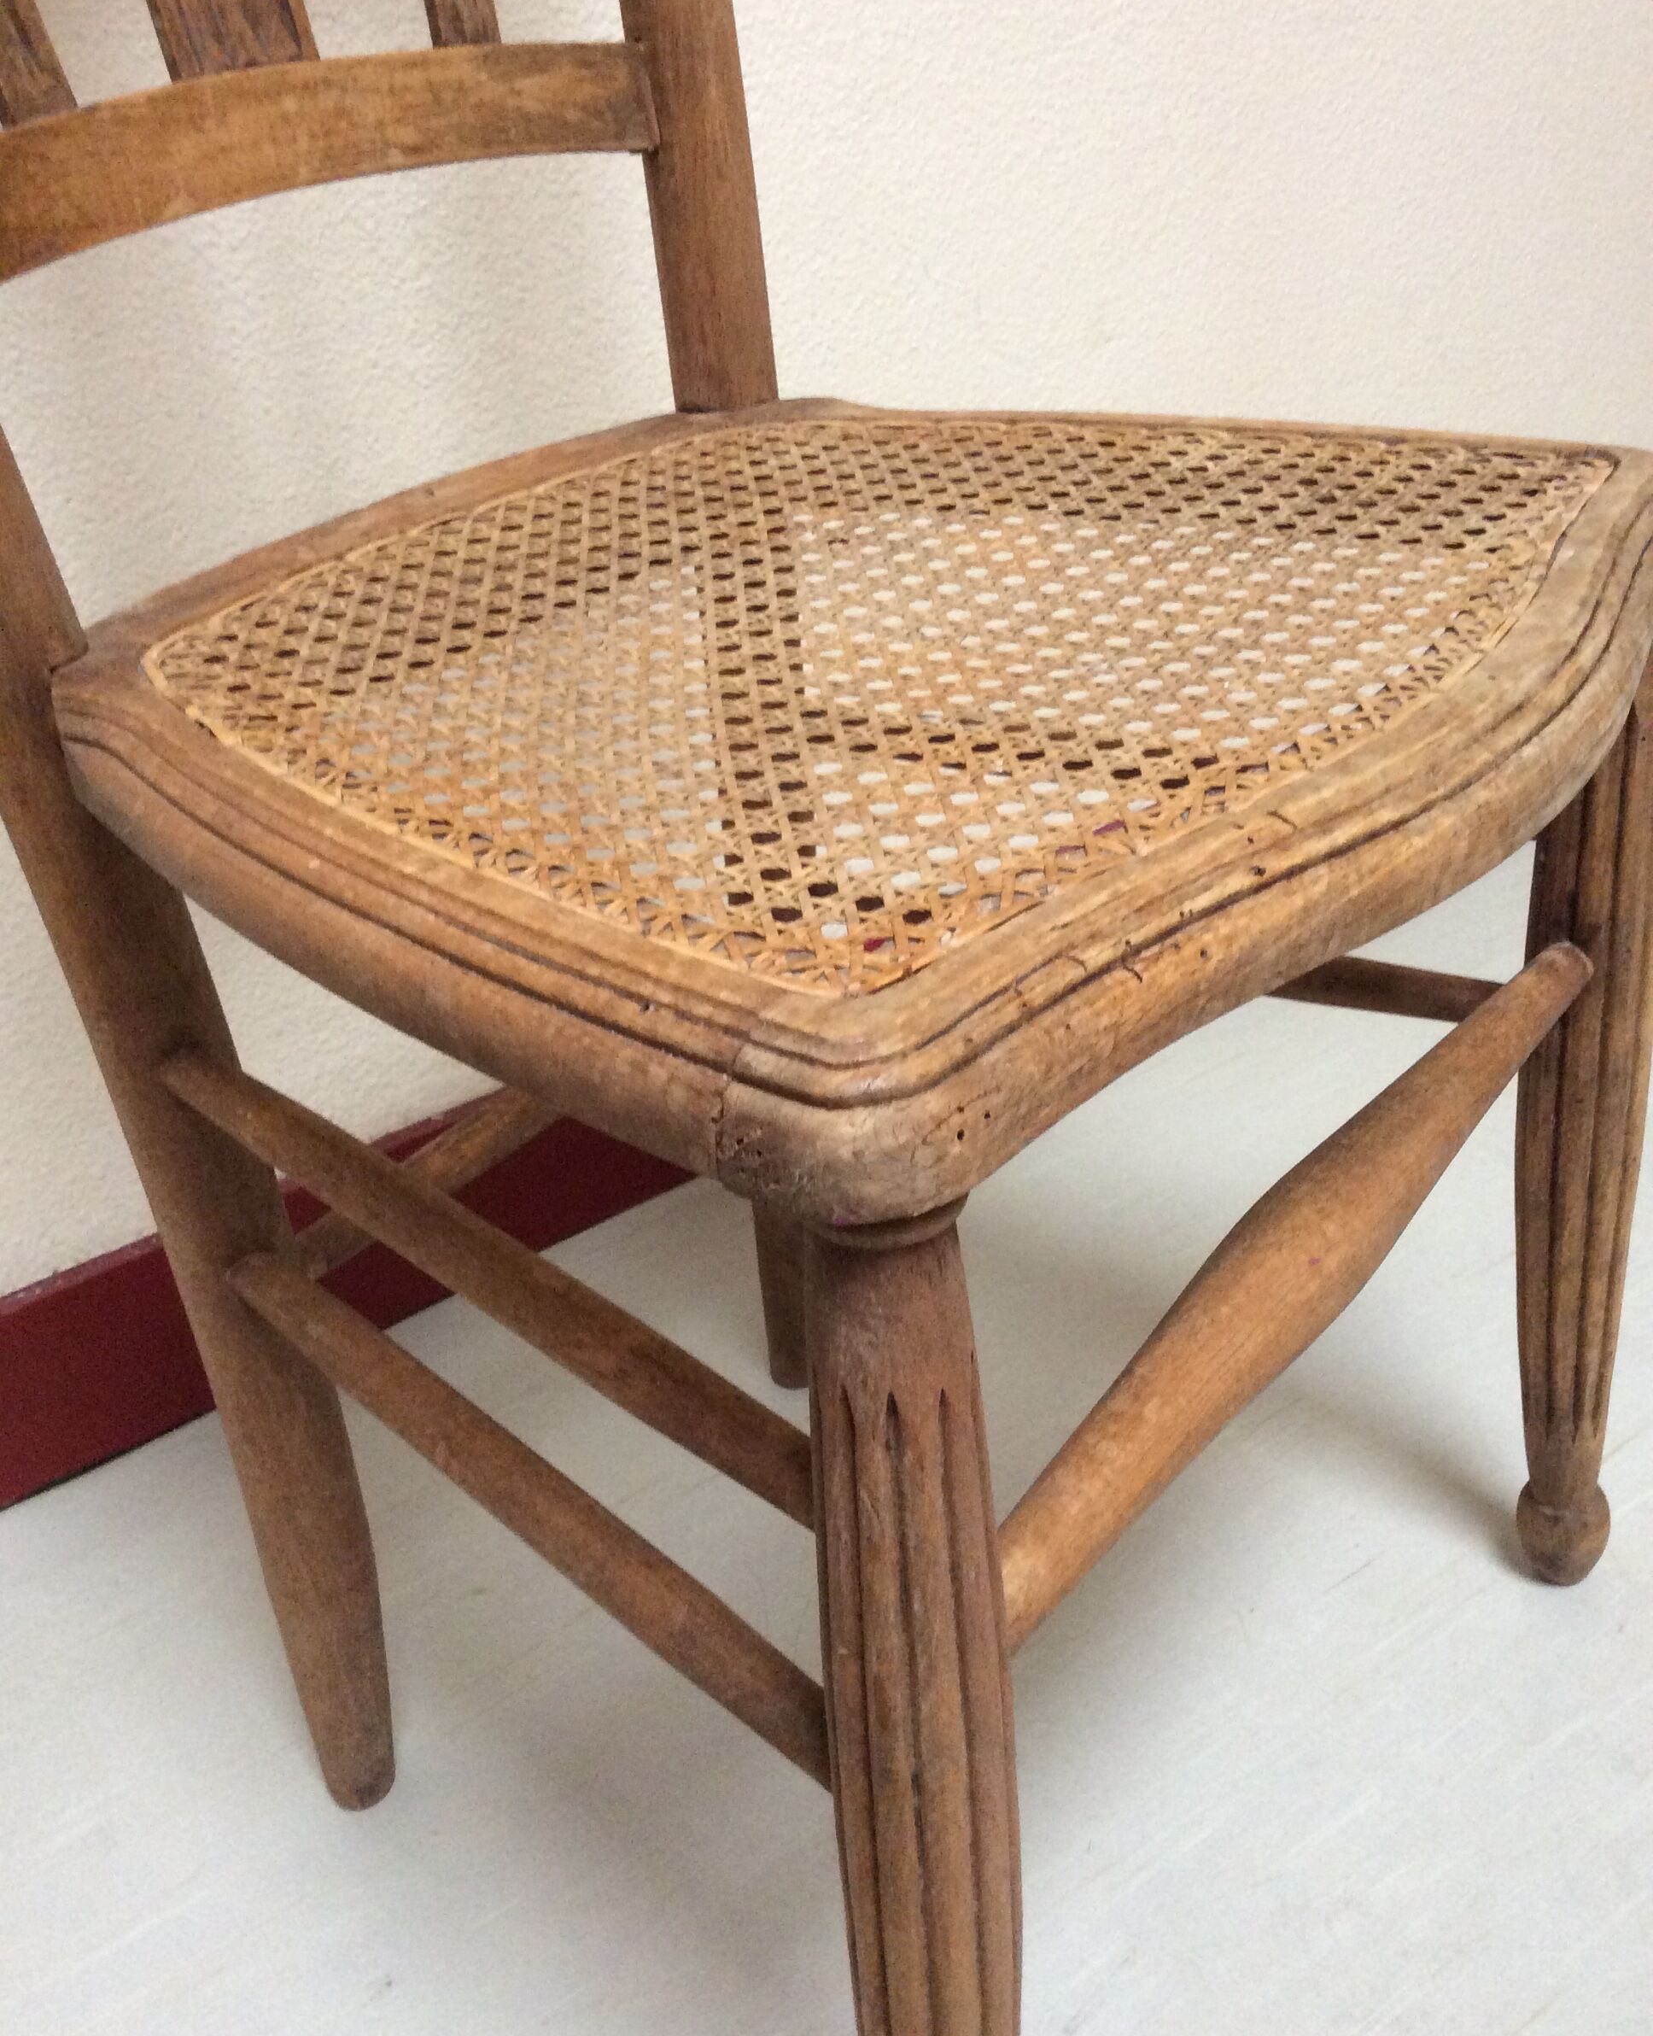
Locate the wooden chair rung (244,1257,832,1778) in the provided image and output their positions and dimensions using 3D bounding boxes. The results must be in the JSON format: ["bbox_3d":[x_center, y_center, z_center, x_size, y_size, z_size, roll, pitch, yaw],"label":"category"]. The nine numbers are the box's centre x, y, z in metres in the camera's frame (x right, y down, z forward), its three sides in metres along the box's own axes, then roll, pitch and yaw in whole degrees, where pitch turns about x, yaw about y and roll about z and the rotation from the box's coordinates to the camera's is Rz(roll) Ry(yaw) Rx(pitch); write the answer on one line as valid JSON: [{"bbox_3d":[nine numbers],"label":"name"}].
[{"bbox_3d":[-0.079,0.119,0.522,0.020,0.020,0.261,-28,36,-34],"label":"wooden chair rung"}]

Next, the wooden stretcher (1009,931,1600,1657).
[{"bbox_3d":[0.130,0.055,0.528,0.035,0.035,0.330,17,37,35],"label":"wooden stretcher"}]

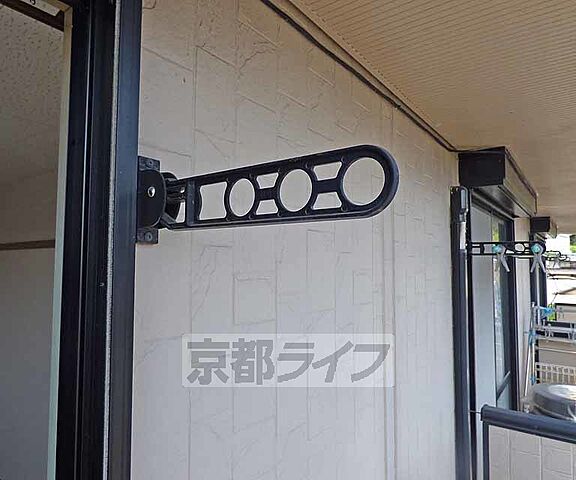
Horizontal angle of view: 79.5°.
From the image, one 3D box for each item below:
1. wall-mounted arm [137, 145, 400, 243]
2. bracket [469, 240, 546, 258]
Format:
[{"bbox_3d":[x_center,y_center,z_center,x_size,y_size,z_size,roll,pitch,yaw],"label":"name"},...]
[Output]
[{"bbox_3d":[-0.064,-0.061,0.488,0.451,0.150,0.040,-2,-3,37],"label":"wall-mounted arm"},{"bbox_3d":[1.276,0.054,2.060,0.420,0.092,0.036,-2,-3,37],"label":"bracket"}]

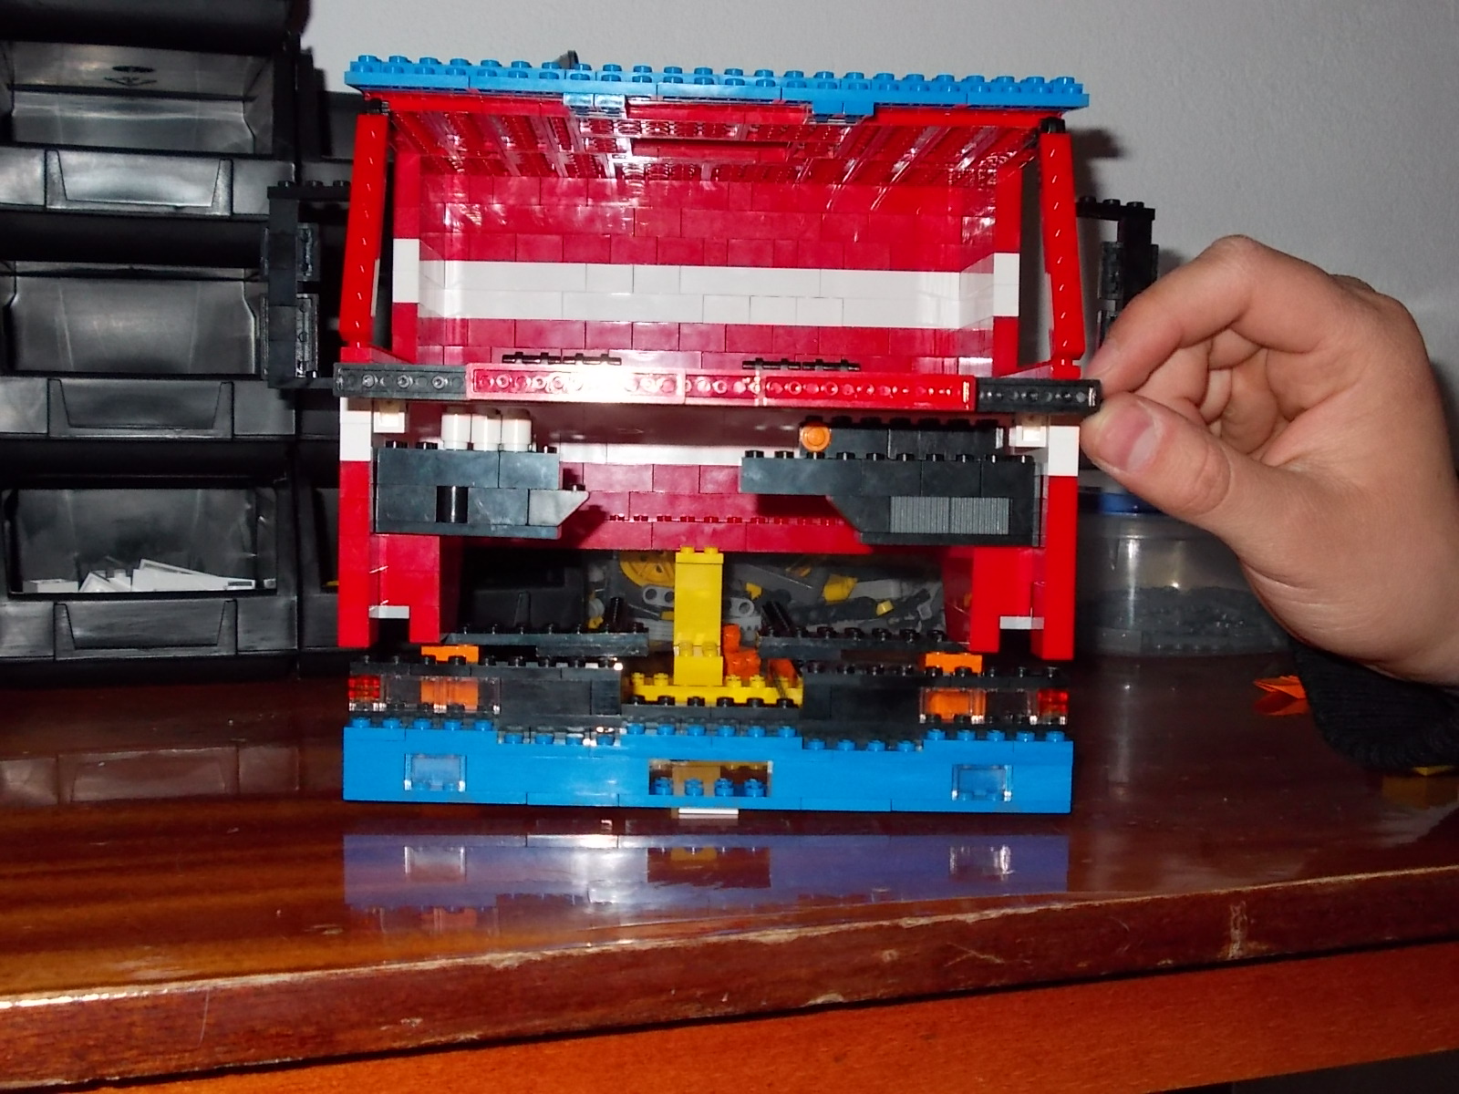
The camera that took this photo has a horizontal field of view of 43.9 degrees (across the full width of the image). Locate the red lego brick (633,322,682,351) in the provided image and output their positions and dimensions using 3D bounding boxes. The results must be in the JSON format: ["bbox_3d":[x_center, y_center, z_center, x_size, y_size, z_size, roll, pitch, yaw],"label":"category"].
[{"bbox_3d":[-0.025,-0.073,0.623,0.016,0.010,0.008,1,4,-1],"label":"red lego brick"}]

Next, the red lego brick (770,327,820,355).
[{"bbox_3d":[0.023,-0.072,0.624,0.016,0.010,0.008,1,4,-1],"label":"red lego brick"}]

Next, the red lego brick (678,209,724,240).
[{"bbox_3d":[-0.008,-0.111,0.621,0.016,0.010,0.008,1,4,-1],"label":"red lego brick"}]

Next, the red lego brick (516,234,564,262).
[{"bbox_3d":[-0.065,-0.102,0.621,0.016,0.010,0.008,1,3,-1],"label":"red lego brick"}]

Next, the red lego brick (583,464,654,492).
[{"bbox_3d":[-0.038,-0.024,0.625,0.024,0.010,0.008,1,3,-2],"label":"red lego brick"}]

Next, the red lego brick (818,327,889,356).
[{"bbox_3d":[0.043,-0.071,0.626,0.024,0.010,0.008,1,3,-2],"label":"red lego brick"}]

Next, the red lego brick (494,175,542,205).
[{"bbox_3d":[-0.072,-0.121,0.619,0.016,0.010,0.008,1,3,-2],"label":"red lego brick"}]

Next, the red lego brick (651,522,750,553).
[{"bbox_3d":[-0.011,-0.004,0.624,0.032,0.010,0.016,1,4,-1],"label":"red lego brick"}]

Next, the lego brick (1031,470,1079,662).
[{"bbox_3d":[0.087,0.005,0.483,0.008,0.048,0.016,1,3,-2],"label":"lego brick"}]

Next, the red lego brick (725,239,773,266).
[{"bbox_3d":[0.007,-0.101,0.622,0.016,0.010,0.008,1,3,-1],"label":"red lego brick"}]

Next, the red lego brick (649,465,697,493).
[{"bbox_3d":[-0.018,-0.024,0.626,0.016,0.010,0.008,1,4,-1],"label":"red lego brick"}]

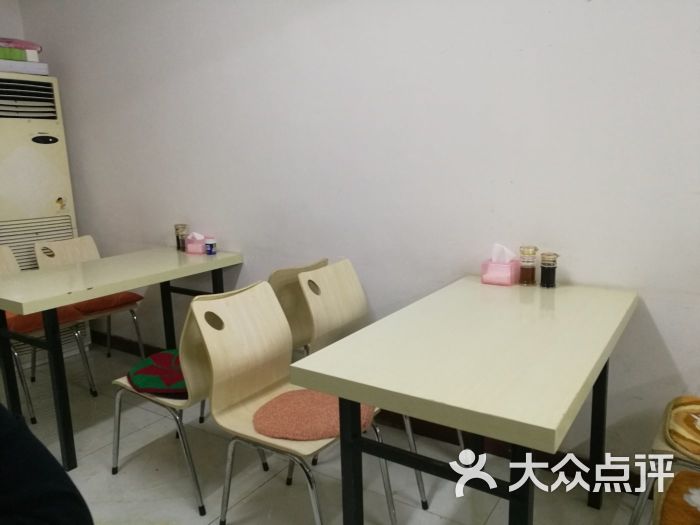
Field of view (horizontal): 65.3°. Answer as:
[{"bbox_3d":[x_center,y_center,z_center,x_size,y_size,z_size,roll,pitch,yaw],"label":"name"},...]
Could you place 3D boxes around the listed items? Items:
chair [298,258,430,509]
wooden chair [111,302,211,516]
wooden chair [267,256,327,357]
[{"bbox_3d":[0.134,0.435,2.171,0.580,0.800,0.385,6,13,36],"label":"chair"},{"bbox_3d":[-0.649,0.464,2.145,0.580,0.800,0.385,5,13,33],"label":"wooden chair"},{"bbox_3d":[-0.410,0.386,2.515,0.580,0.800,0.385,7,14,38],"label":"wooden chair"}]

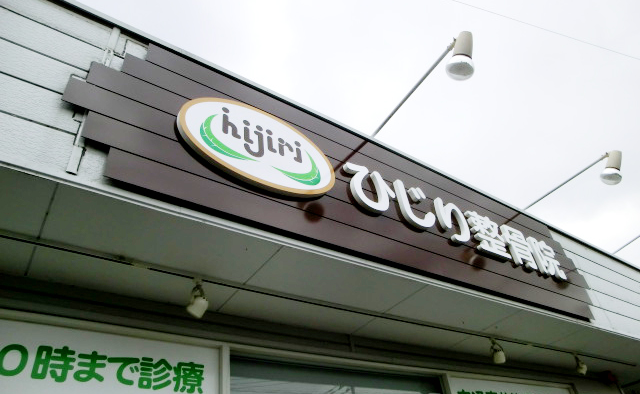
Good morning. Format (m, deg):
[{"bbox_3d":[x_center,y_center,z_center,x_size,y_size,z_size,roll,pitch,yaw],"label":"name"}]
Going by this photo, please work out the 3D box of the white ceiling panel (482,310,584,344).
[{"bbox_3d":[1.542,0.937,3.146,0.819,0.020,0.322,20,-47,-30],"label":"white ceiling panel"}]

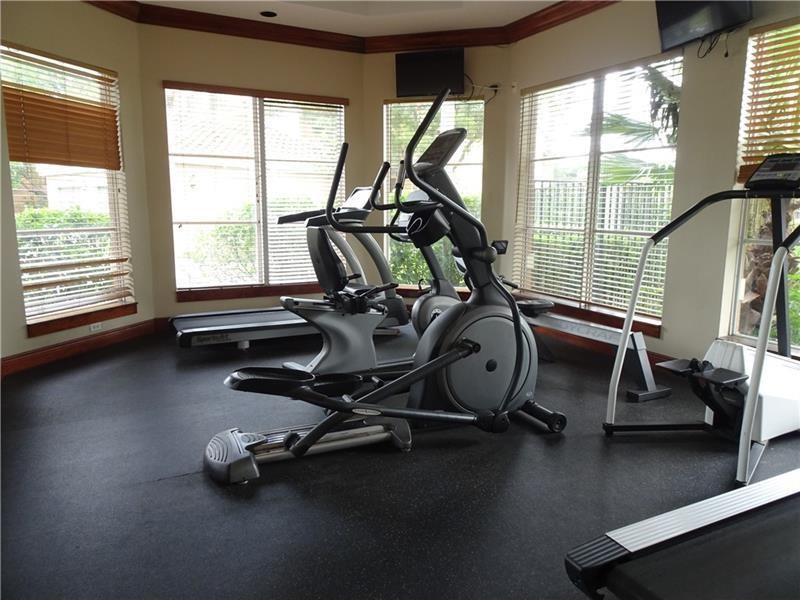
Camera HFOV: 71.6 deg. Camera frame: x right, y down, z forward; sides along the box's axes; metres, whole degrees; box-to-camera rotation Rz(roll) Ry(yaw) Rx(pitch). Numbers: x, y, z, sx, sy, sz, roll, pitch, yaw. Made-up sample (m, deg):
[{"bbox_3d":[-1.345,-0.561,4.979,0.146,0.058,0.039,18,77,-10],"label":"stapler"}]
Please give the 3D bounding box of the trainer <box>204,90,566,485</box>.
[{"bbox_3d":[-0.056,-0.114,2.909,1.930,1.791,0.700,-4,11,-27],"label":"trainer"}]

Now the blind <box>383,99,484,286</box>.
[{"bbox_3d":[0.363,-1.131,6.006,1.088,1.981,0.120,4,10,18],"label":"blind"}]

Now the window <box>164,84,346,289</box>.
[{"bbox_3d":[-1.406,-1.111,5.733,1.791,1.937,0.120,-4,11,-26],"label":"window"}]

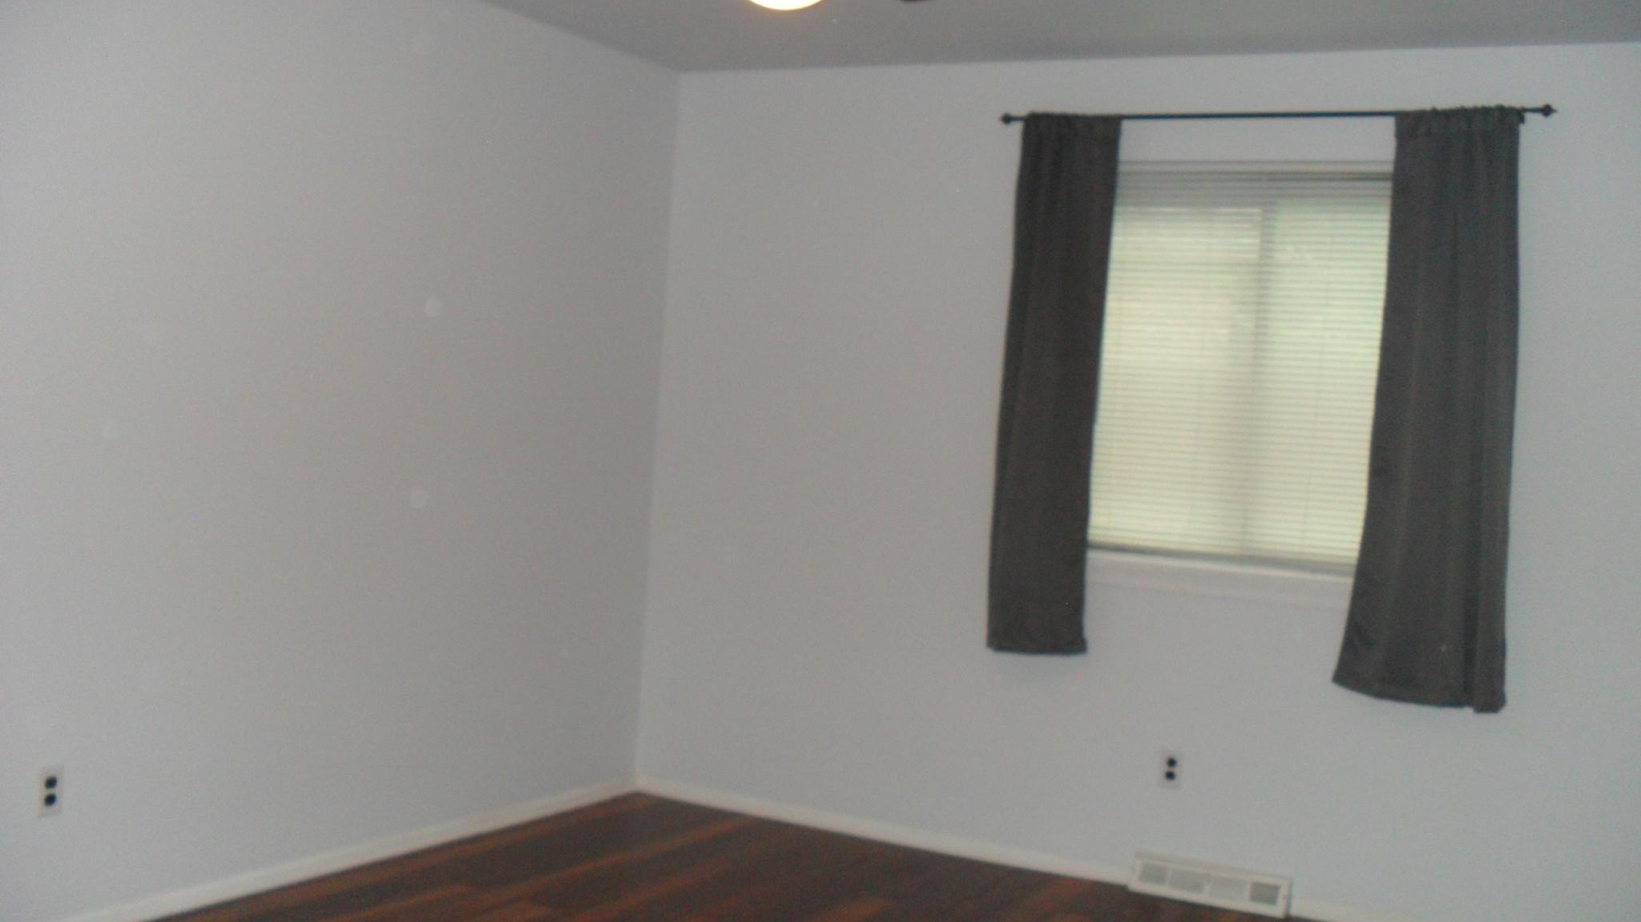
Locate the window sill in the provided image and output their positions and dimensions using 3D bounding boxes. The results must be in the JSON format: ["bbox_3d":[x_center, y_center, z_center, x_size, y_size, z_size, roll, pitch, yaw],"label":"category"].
[{"bbox_3d":[1.210,0.349,4.770,1.050,0.090,0.100,5,1,27],"label":"window sill"}]

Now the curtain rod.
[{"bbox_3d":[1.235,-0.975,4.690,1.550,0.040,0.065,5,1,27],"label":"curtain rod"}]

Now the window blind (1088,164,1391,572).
[{"bbox_3d":[1.261,-0.278,4.771,1.000,1.150,0.045,5,1,27],"label":"window blind"}]

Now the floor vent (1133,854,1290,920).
[{"bbox_3d":[1.113,1.214,4.753,0.450,0.100,0.070,5,1,27],"label":"floor vent"}]

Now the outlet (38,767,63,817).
[{"bbox_3d":[-1.676,0.723,3.622,0.010,0.115,0.071,5,1,27],"label":"outlet"}]

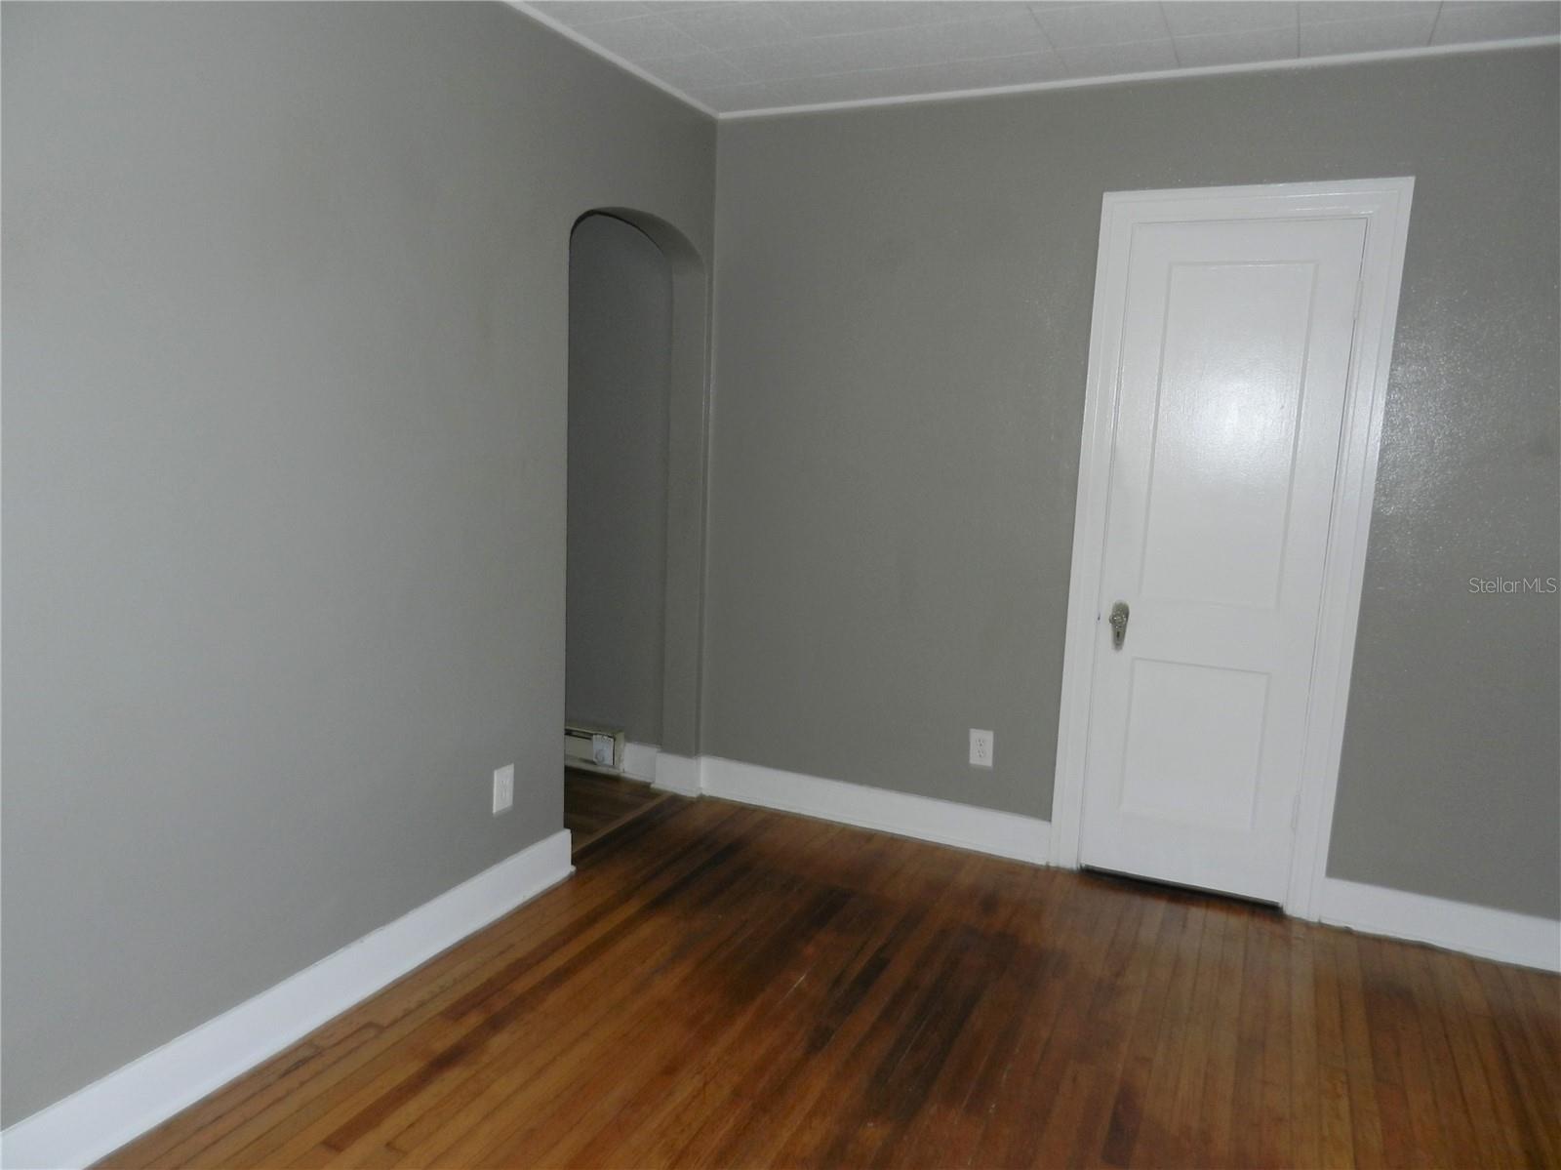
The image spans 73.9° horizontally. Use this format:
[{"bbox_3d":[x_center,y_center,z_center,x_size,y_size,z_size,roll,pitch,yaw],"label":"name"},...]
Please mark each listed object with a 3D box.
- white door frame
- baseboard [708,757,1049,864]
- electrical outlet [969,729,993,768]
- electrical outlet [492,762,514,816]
[{"bbox_3d":[1.299,-0.081,3.114,0.801,2.123,0.060,6,10,25],"label":"white door frame"},{"bbox_3d":[0.296,0.789,3.700,1.328,0.150,0.022,6,10,25],"label":"baseboard"},{"bbox_3d":[0.677,0.548,3.491,0.077,0.121,0.010,6,10,25],"label":"electrical outlet"},{"bbox_3d":[-0.782,0.575,2.929,0.010,0.121,0.077,6,10,25],"label":"electrical outlet"}]

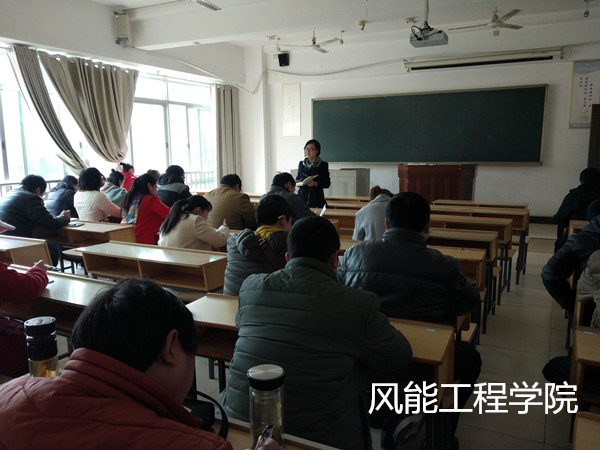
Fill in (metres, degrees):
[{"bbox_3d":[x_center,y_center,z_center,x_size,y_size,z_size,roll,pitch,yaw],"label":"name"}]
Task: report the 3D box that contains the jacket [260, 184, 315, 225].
[{"bbox_3d":[-0.085,0.008,4.329,0.542,0.692,0.486,4,10,28],"label":"jacket"}]

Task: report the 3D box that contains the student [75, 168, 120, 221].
[{"bbox_3d":[-2.052,0.026,5.390,0.540,1.300,0.600,4,10,28],"label":"student"}]

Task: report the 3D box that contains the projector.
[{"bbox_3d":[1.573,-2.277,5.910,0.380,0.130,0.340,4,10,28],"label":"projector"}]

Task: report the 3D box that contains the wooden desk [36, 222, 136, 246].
[{"bbox_3d":[-2.110,0.386,4.680,1.122,0.807,0.323,4,10,29],"label":"wooden desk"}]

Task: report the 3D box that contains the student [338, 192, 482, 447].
[{"bbox_3d":[0.506,0.469,2.336,0.660,1.280,0.670,4,10,28],"label":"student"}]

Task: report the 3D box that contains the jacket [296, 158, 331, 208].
[{"bbox_3d":[0.148,-0.449,5.894,0.468,0.711,0.299,2,9,16],"label":"jacket"}]

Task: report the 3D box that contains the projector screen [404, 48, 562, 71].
[{"bbox_3d":[3.065,-2.821,8.338,2.548,0.129,0.122,4,10,28],"label":"projector screen"}]

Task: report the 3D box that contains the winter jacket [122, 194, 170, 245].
[{"bbox_3d":[-1.457,-0.058,4.964,0.480,0.620,0.490,4,10,28],"label":"winter jacket"}]

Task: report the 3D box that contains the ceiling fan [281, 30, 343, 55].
[{"bbox_3d":[0.264,-3.355,8.848,1.246,0.331,1.246,4,10,28],"label":"ceiling fan"}]

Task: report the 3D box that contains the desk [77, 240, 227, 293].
[{"bbox_3d":[-1.023,0.577,3.370,1.122,0.807,0.323,4,10,27],"label":"desk"}]

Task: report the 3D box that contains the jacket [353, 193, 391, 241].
[{"bbox_3d":[0.724,0.052,3.998,0.500,0.600,0.520,4,10,28],"label":"jacket"}]

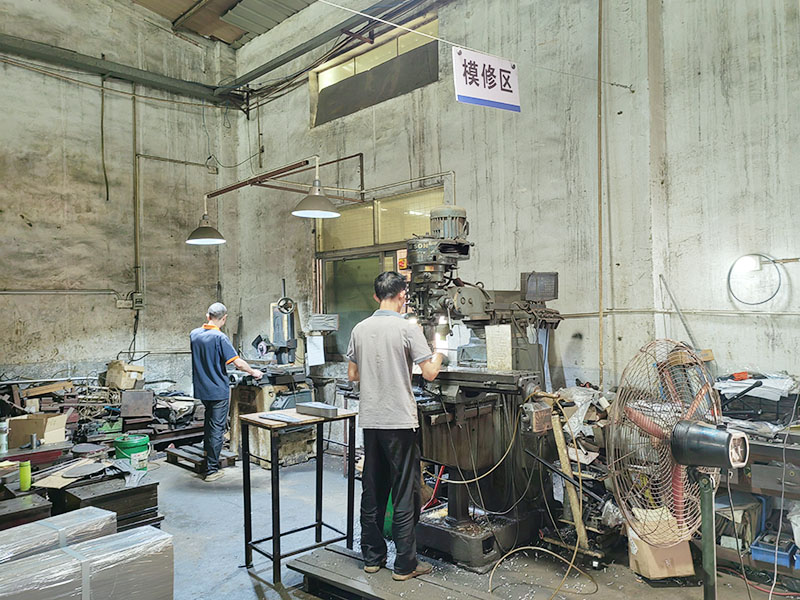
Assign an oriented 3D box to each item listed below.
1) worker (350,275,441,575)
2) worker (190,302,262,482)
[{"bbox_3d":[-0.020,0.700,3.550,0.520,1.690,0.450,0,-1,29],"label":"worker"},{"bbox_3d":[-1.655,0.855,5.930,0.500,1.650,0.480,0,-1,40],"label":"worker"}]

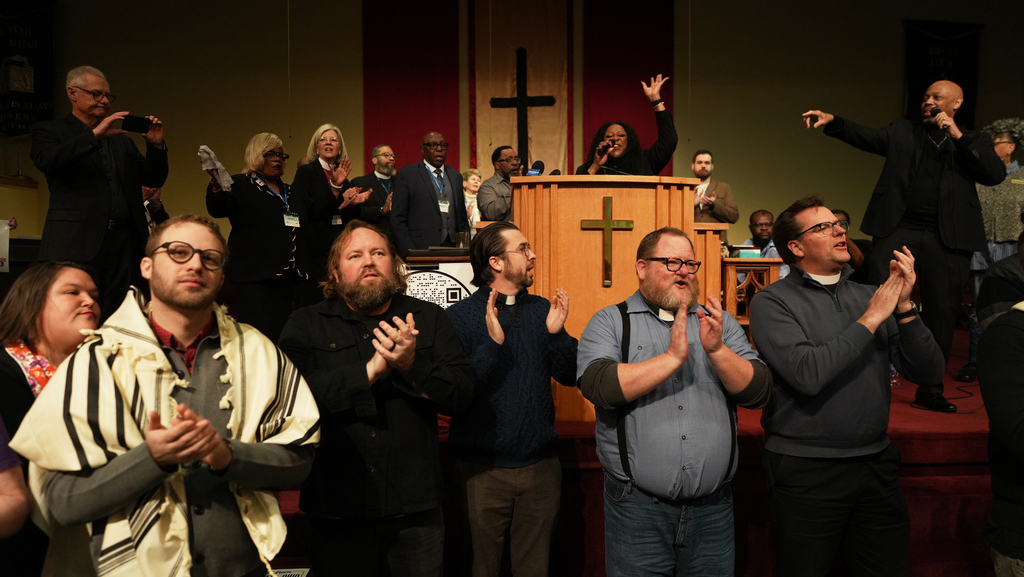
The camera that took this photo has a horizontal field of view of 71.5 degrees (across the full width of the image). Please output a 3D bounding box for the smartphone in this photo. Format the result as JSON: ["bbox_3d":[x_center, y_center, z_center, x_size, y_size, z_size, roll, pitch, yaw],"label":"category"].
[{"bbox_3d":[-1.824,-0.796,3.450,0.142,0.070,0.010,-2,10,-45],"label":"smartphone"}]

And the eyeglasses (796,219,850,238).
[{"bbox_3d":[1.055,-0.187,2.438,0.145,0.045,0.140,-1,-14,-28],"label":"eyeglasses"}]

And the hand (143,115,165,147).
[{"bbox_3d":[-1.737,-0.762,3.450,0.100,0.165,0.090,0,2,10],"label":"hand"}]

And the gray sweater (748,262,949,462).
[{"bbox_3d":[1.136,0.249,2.430,0.570,0.630,0.420,-1,2,-12],"label":"gray sweater"}]

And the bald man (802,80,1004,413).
[{"bbox_3d":[2.122,-0.224,3.895,0.980,1.832,0.560,1,2,33],"label":"bald man"}]

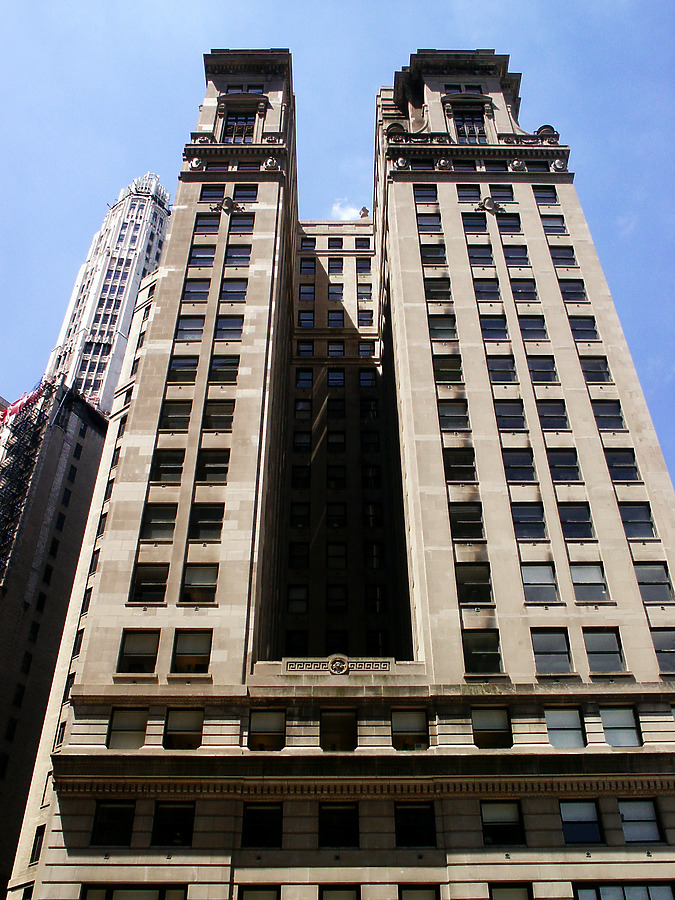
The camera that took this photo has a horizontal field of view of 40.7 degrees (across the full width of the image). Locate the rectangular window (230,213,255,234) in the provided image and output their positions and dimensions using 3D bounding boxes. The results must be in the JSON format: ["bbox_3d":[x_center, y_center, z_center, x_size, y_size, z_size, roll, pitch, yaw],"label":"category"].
[{"bbox_3d":[-6.489,-15.378,61.514,1.580,2.200,0.250,0,-42,0],"label":"rectangular window"}]

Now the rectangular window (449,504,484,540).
[{"bbox_3d":[6.277,3.477,44.065,1.621,2.201,0.200,0,-42,0],"label":"rectangular window"}]

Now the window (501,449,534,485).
[{"bbox_3d":[9.304,0.809,46.477,1.621,2.201,0.200,0,-42,0],"label":"window"}]

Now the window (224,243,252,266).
[{"bbox_3d":[-6.246,-12.242,57.565,1.519,2.168,0.200,0,-42,0],"label":"window"}]

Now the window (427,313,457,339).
[{"bbox_3d":[6.098,-6.946,52.144,1.573,2.149,0.200,0,-42,0],"label":"window"}]

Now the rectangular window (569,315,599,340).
[{"bbox_3d":[14.529,-7.205,53.750,1.603,2.182,0.200,0,-42,0],"label":"rectangular window"}]

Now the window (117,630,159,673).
[{"bbox_3d":[-8.555,8.727,39.277,1.621,2.201,0.200,0,-42,0],"label":"window"}]

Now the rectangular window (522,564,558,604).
[{"bbox_3d":[9.294,6.039,41.828,1.596,2.141,0.200,0,-42,0],"label":"rectangular window"}]

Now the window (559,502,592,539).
[{"bbox_3d":[11.339,3.401,43.302,1.492,2.109,0.200,0,-42,0],"label":"window"}]

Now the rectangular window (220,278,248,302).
[{"bbox_3d":[-6.207,-9.554,54.858,1.492,2.109,0.200,0,-42,0],"label":"rectangular window"}]

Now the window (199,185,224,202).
[{"bbox_3d":[-8.500,-17.341,61.845,1.492,2.109,0.200,0,-42,0],"label":"window"}]

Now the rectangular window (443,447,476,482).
[{"bbox_3d":[6.128,0.808,45.606,1.492,2.109,0.200,0,-42,0],"label":"rectangular window"}]

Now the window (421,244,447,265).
[{"bbox_3d":[6.205,-12.539,58.506,1.603,2.131,0.200,0,-42,0],"label":"window"}]

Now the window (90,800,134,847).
[{"bbox_3d":[-8.299,13.851,33.749,1.472,1.698,0.200,0,-42,0],"label":"window"}]

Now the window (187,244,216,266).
[{"bbox_3d":[-8.636,-12.498,58.402,1.556,2.167,0.200,0,-42,0],"label":"window"}]

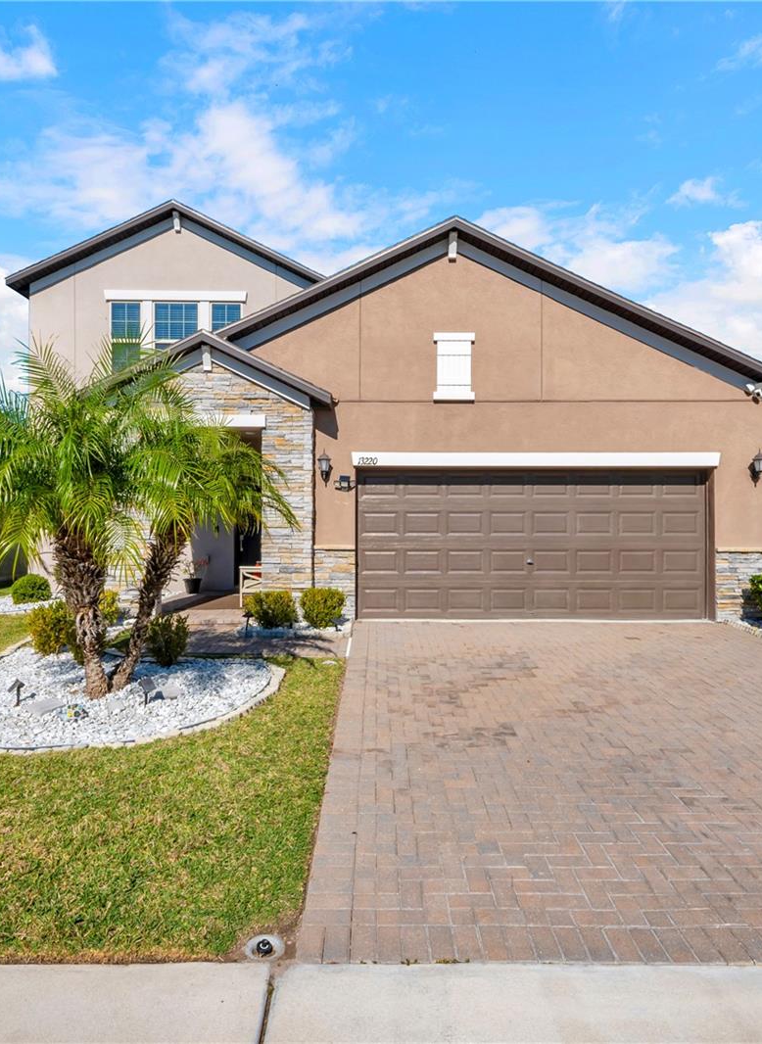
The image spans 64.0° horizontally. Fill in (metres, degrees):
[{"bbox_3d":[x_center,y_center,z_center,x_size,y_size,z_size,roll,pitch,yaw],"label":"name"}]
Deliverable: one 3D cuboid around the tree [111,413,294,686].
[{"bbox_3d":[-1.630,0.287,5.500,1.750,2.400,1.750,0,0,0],"label":"tree"}]

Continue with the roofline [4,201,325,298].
[{"bbox_3d":[-3.950,-5.200,12.000,6.200,1.850,1.400,0,0,0],"label":"roofline"}]

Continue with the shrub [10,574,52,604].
[{"bbox_3d":[-6.035,1.149,10.500,0.680,0.530,0.650,0,0,0],"label":"shrub"}]

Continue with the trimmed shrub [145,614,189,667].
[{"bbox_3d":[-2.192,1.205,6.250,0.450,0.550,0.450,0,0,0],"label":"trimmed shrub"}]

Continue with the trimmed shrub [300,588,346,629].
[{"bbox_3d":[-0.745,1.104,7.800,0.580,0.520,0.560,0,0,0],"label":"trimmed shrub"}]

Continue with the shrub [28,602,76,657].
[{"bbox_3d":[-3.521,1.145,6.550,0.550,0.600,0.550,0,0,0],"label":"shrub"}]

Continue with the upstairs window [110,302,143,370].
[{"bbox_3d":[-4.891,-3.478,11.700,0.600,1.500,0.130,0,0,0],"label":"upstairs window"}]

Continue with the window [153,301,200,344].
[{"bbox_3d":[-3.927,-3.478,11.700,0.860,1.500,0.130,0,0,0],"label":"window"}]

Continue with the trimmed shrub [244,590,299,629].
[{"bbox_3d":[-1.385,1.098,7.700,0.660,0.500,0.600,0,0,0],"label":"trimmed shrub"}]

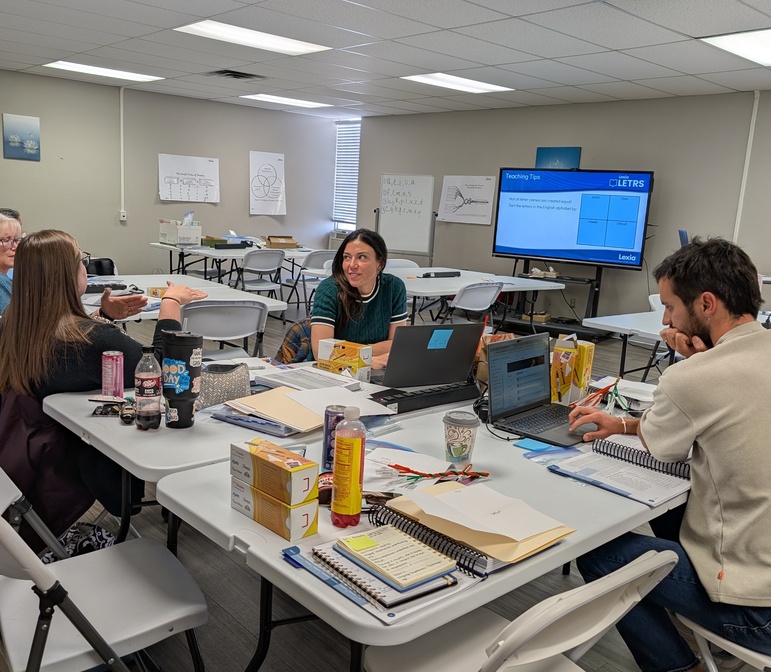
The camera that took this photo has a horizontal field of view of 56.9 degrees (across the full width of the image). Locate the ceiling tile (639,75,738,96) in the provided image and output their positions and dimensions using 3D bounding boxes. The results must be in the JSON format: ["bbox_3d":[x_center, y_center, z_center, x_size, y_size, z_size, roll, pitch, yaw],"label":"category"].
[{"bbox_3d":[2.846,-2.402,6.821,1.095,0.020,0.610,-7,15,-42],"label":"ceiling tile"}]

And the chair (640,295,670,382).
[{"bbox_3d":[2.022,0.168,4.728,0.460,0.840,0.500,-7,15,-42],"label":"chair"}]

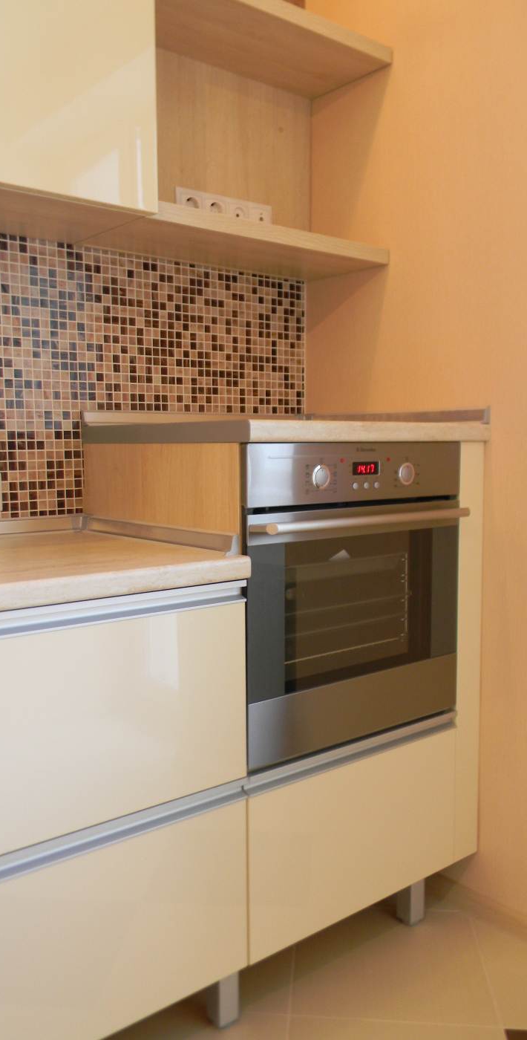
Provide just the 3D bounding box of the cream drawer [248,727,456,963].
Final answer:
[{"bbox_3d":[0.201,0.648,1.746,0.597,0.324,0.019,-4,6,-39],"label":"cream drawer"}]

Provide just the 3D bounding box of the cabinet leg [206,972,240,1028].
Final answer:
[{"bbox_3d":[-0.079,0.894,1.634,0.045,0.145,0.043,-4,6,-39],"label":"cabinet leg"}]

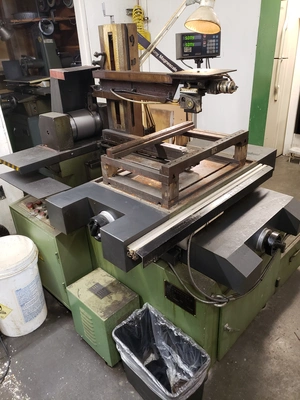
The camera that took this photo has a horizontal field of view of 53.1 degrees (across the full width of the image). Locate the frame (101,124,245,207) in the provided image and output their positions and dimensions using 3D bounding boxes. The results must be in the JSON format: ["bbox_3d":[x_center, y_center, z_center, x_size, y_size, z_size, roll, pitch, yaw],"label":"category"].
[{"bbox_3d":[0.137,-0.205,1.454,0.401,0.171,0.614,20,34,39],"label":"frame"}]

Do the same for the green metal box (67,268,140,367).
[{"bbox_3d":[-0.203,0.531,1.386,0.283,0.282,0.183,21,35,41],"label":"green metal box"}]

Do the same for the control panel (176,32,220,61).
[{"bbox_3d":[0.314,-0.993,1.938,0.280,0.142,0.082,-13,28,-20],"label":"control panel"}]

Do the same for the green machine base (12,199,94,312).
[{"bbox_3d":[-0.546,0.283,1.735,0.503,0.471,0.194,20,34,40],"label":"green machine base"}]

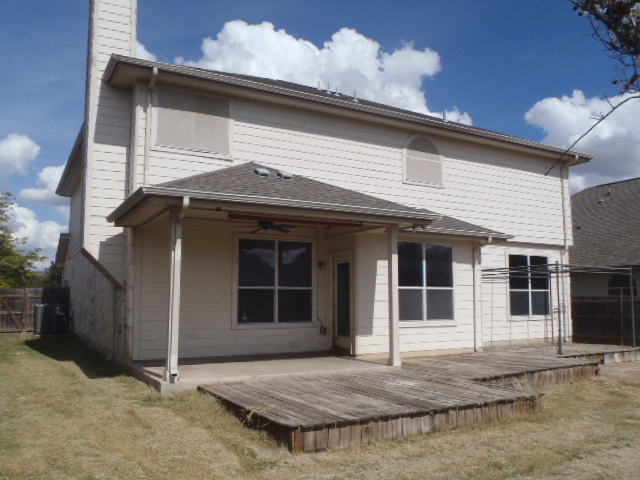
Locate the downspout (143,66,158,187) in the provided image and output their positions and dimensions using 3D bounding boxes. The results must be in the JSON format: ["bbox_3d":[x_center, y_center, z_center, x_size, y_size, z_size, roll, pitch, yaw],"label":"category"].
[{"bbox_3d":[-3.153,-2.061,9.684,0.100,2.250,0.520,3,-6,-30],"label":"downspout"}]

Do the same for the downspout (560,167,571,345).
[{"bbox_3d":[7.556,0.336,15.928,0.120,5.490,0.200,3,-6,-30],"label":"downspout"}]

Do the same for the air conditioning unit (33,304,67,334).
[{"bbox_3d":[-9.266,2.733,17.731,0.900,1.000,0.800,3,-6,-30],"label":"air conditioning unit"}]

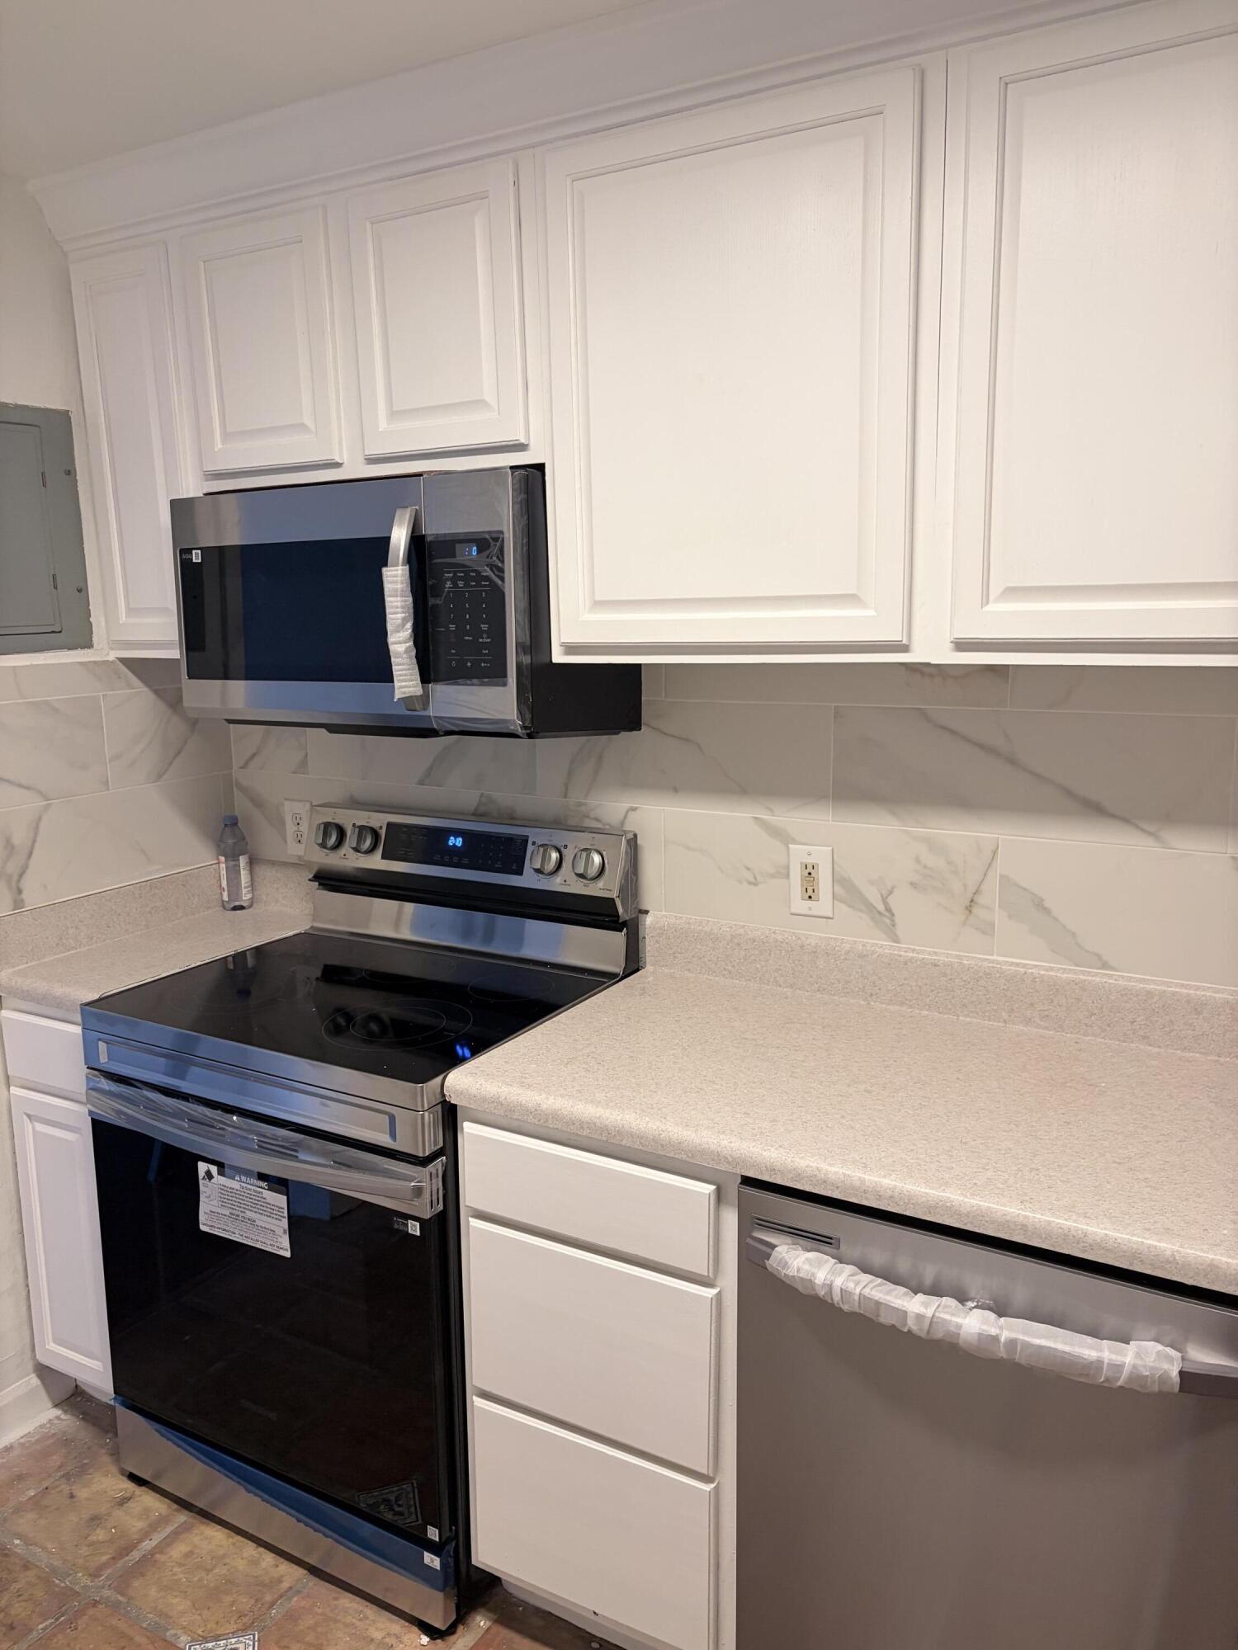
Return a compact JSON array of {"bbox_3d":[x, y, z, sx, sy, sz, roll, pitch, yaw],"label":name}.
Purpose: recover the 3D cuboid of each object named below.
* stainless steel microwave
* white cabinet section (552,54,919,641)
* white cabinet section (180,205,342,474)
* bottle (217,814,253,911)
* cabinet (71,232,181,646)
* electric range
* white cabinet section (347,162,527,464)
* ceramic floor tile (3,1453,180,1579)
[{"bbox_3d":[-0.390,-0.377,2.224,0.756,0.430,0.421,5,12,30],"label":"stainless steel microwave"},{"bbox_3d":[0.220,-0.636,1.870,0.559,0.721,0.323,5,12,30],"label":"white cabinet section"},{"bbox_3d":[-0.542,-0.853,2.281,0.346,0.412,0.323,5,12,30],"label":"white cabinet section"},{"bbox_3d":[-0.854,0.085,2.760,0.071,0.211,0.071,5,12,30],"label":"bottle"},{"bbox_3d":[-0.830,-0.728,2.473,0.304,0.761,0.338,5,12,30],"label":"cabinet"},{"bbox_3d":[-0.449,0.627,2.278,0.759,1.220,0.686,5,12,30],"label":"electric range"},{"bbox_3d":[-0.210,-0.825,2.089,0.339,0.412,0.323,5,12,30],"label":"white cabinet section"},{"bbox_3d":[-0.935,1.259,2.297,0.290,0.014,0.290,5,12,30],"label":"ceramic floor tile"}]

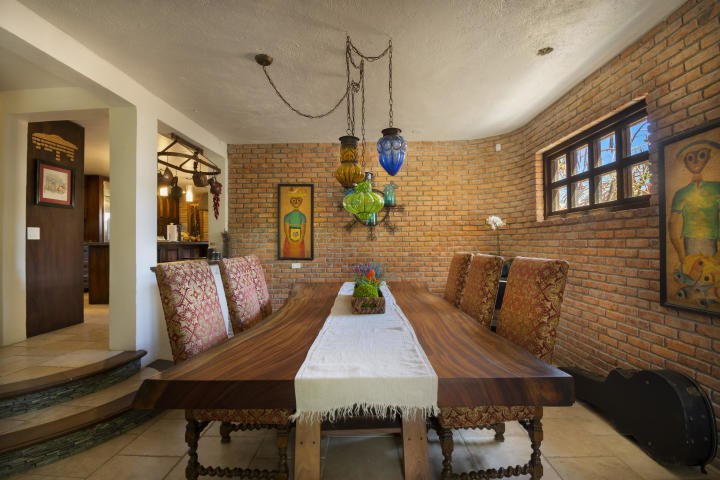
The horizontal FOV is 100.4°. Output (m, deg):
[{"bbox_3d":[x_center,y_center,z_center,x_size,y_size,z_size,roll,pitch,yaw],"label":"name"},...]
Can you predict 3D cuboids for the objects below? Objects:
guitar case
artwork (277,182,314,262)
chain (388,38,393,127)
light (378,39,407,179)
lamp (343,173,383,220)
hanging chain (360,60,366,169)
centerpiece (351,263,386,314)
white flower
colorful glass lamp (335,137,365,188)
[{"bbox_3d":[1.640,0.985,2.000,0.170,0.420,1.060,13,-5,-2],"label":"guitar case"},{"bbox_3d":[-0.865,-0.235,4.000,0.480,1.000,0.040,0,0,0],"label":"artwork"},{"bbox_3d":[0.200,-1.017,1.950,0.022,0.585,0.022,0,0,0],"label":"chain"},{"bbox_3d":[0.208,-0.855,1.950,0.190,0.884,0.190,0,0,0],"label":"light"},{"bbox_3d":[0.027,-0.313,2.150,0.290,0.345,0.290,0,0,0],"label":"lamp"},{"bbox_3d":[0.026,-0.904,2.150,0.024,0.778,0.024,0,0,0],"label":"hanging chain"},{"bbox_3d":[0.050,0.278,1.860,0.220,0.265,0.380,0,0,0],"label":"centerpiece"},{"bbox_3d":[1.410,-0.180,3.100,0.200,0.165,0.170,0,0,27],"label":"white flower"},{"bbox_3d":[-0.062,-0.491,1.900,0.185,0.330,0.185,0,0,0],"label":"colorful glass lamp"}]

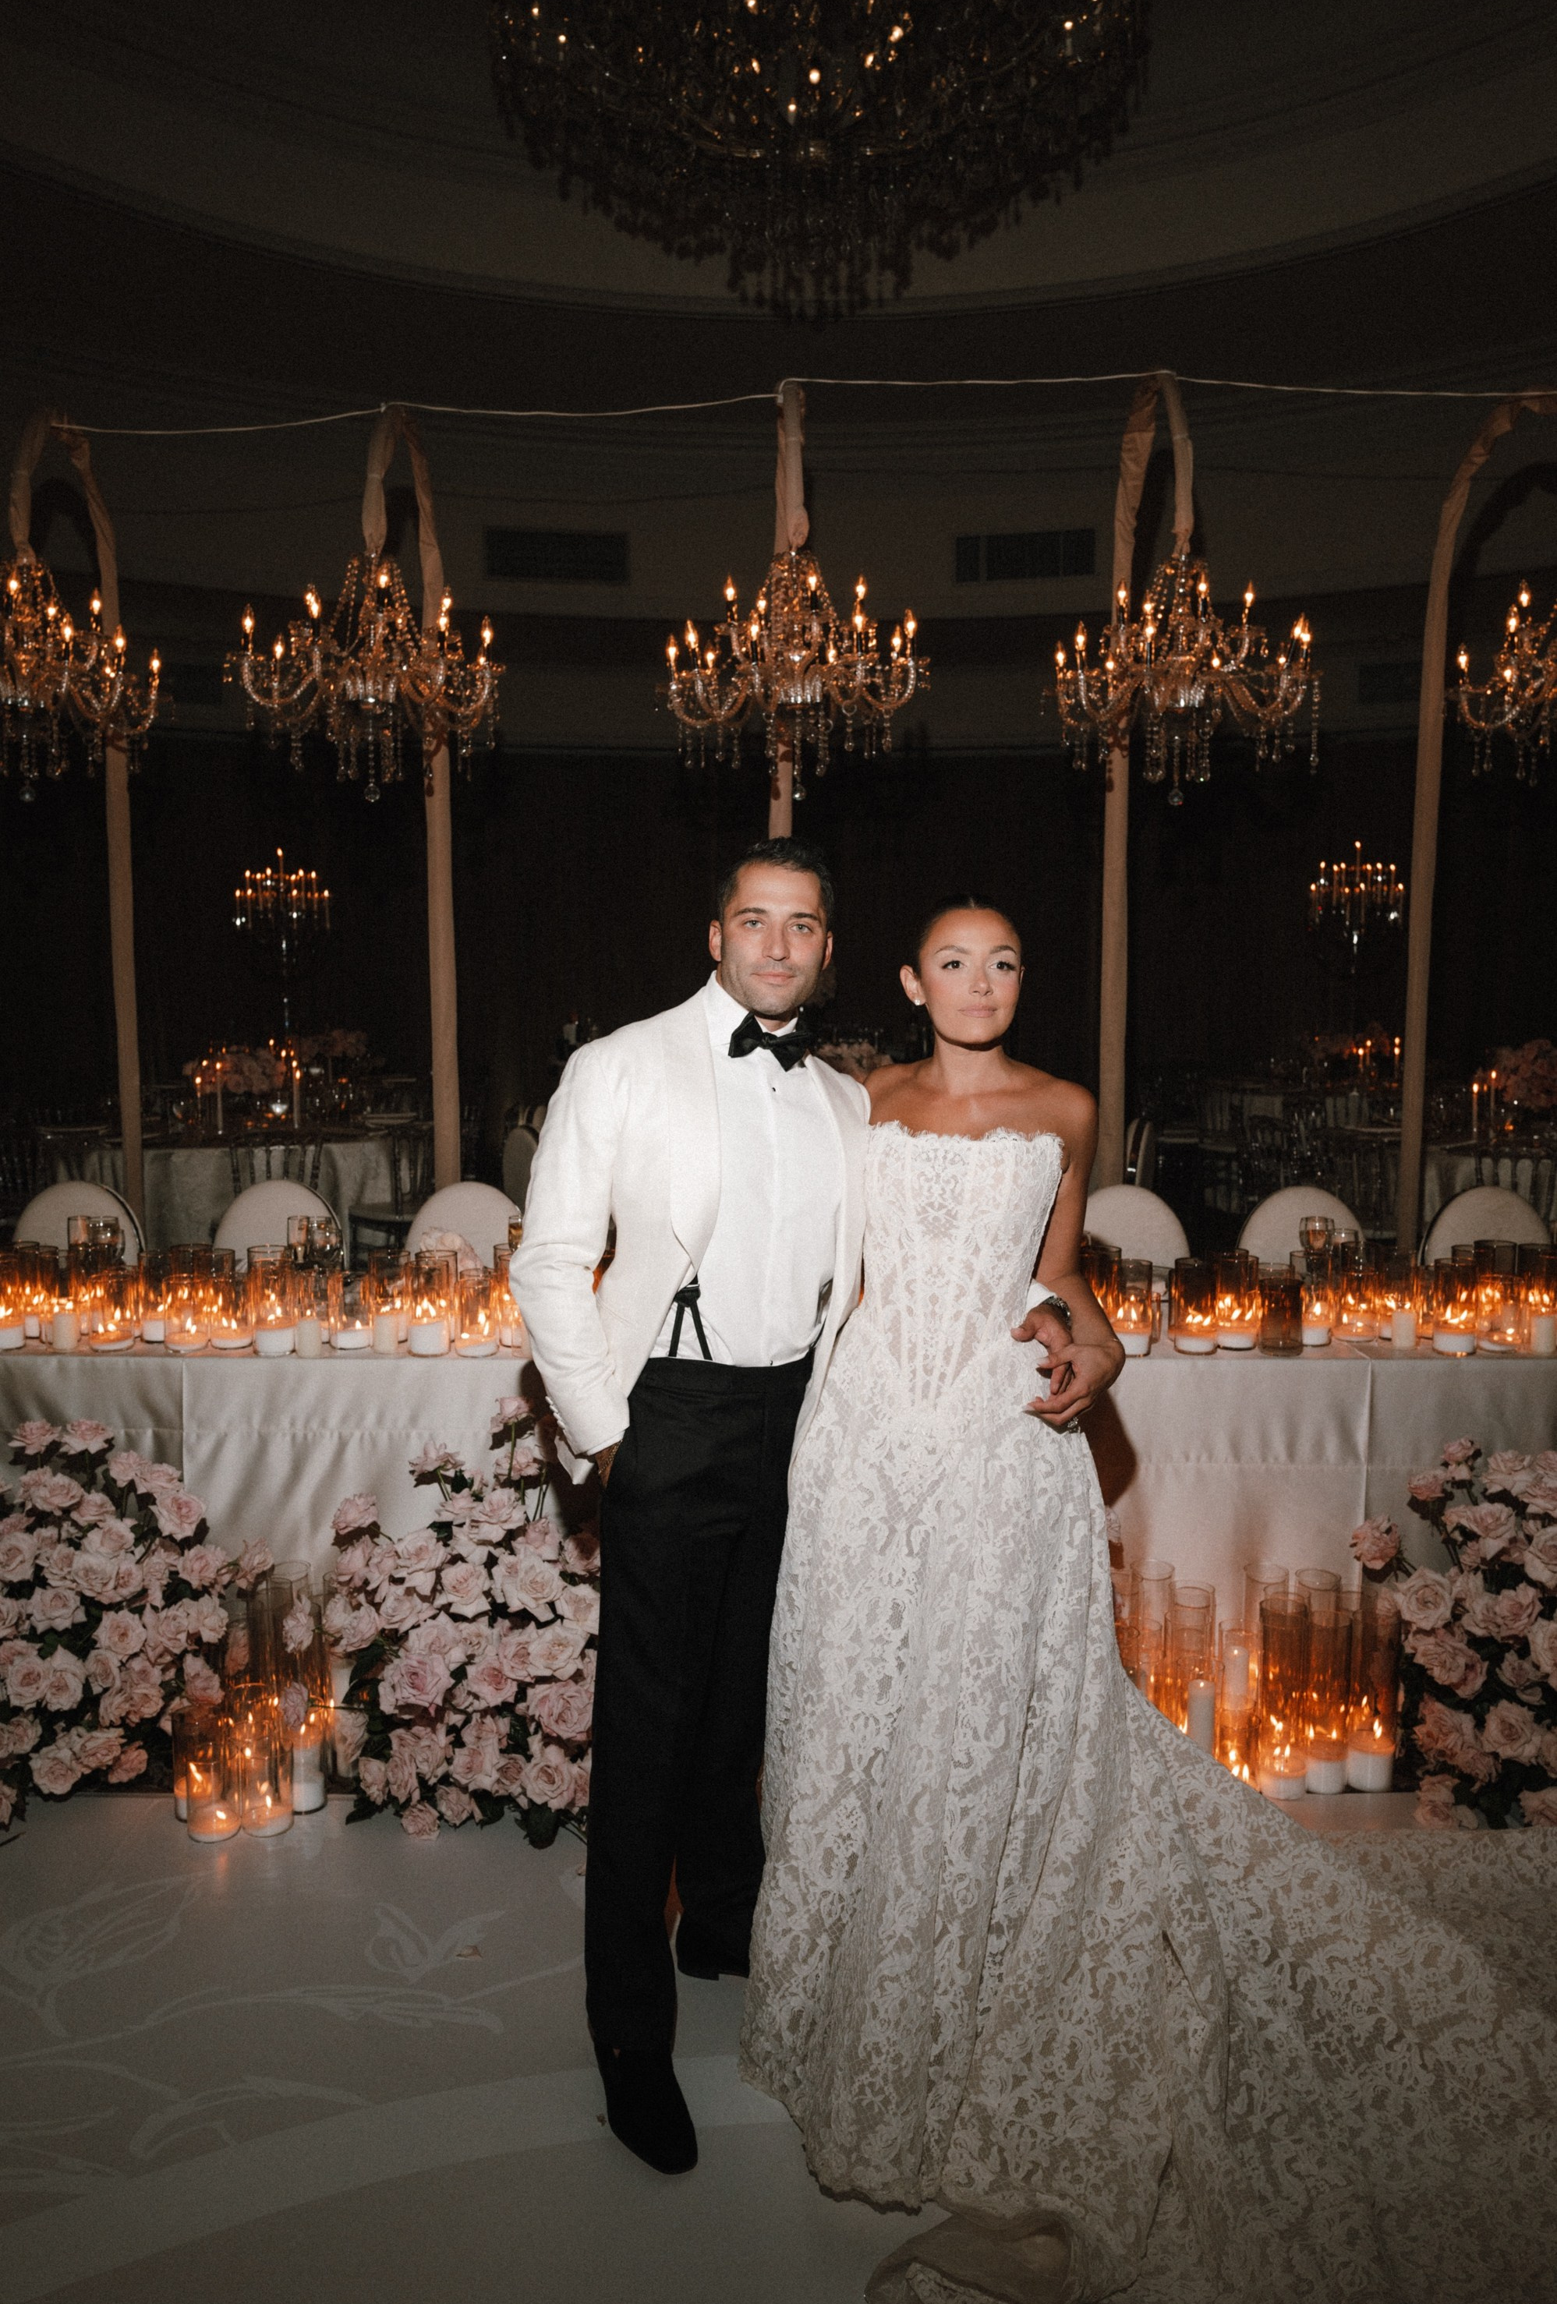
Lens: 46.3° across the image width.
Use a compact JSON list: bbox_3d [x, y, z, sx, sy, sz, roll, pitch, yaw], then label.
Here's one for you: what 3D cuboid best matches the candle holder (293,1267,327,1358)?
[{"bbox_3d":[-1.031,0.354,4.002,0.070,0.185,0.070,0,8,0],"label":"candle holder"}]

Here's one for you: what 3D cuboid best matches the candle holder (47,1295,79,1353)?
[{"bbox_3d":[-1.575,0.379,4.005,0.071,0.104,0.071,0,9,0],"label":"candle holder"}]

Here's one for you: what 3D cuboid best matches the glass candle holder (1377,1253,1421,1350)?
[{"bbox_3d":[1.388,0.335,4.075,0.084,0.204,0.084,0,8,0],"label":"glass candle holder"}]

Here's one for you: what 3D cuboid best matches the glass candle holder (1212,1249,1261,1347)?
[{"bbox_3d":[1.030,0.335,4.088,0.089,0.201,0.089,0,8,0],"label":"glass candle holder"}]

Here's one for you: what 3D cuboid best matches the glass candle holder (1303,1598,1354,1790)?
[{"bbox_3d":[1.098,1.091,3.626,0.087,0.357,0.087,0,9,0],"label":"glass candle holder"}]

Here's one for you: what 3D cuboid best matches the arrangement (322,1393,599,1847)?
[{"bbox_3d":[-0.595,0.876,3.630,0.590,0.770,0.480,0,8,0],"label":"arrangement"}]

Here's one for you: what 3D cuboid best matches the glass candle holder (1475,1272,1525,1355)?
[{"bbox_3d":[1.586,0.354,3.997,0.093,0.157,0.093,0,9,0],"label":"glass candle holder"}]

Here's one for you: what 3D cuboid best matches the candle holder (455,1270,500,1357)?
[{"bbox_3d":[-0.675,0.363,4.093,0.093,0.181,0.093,0,7,0],"label":"candle holder"}]

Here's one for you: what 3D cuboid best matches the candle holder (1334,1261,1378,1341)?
[{"bbox_3d":[1.301,0.337,4.104,0.091,0.158,0.091,0,9,0],"label":"candle holder"}]

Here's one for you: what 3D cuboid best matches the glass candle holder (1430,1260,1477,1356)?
[{"bbox_3d":[1.498,0.343,4.027,0.084,0.200,0.084,0,8,0],"label":"glass candle holder"}]

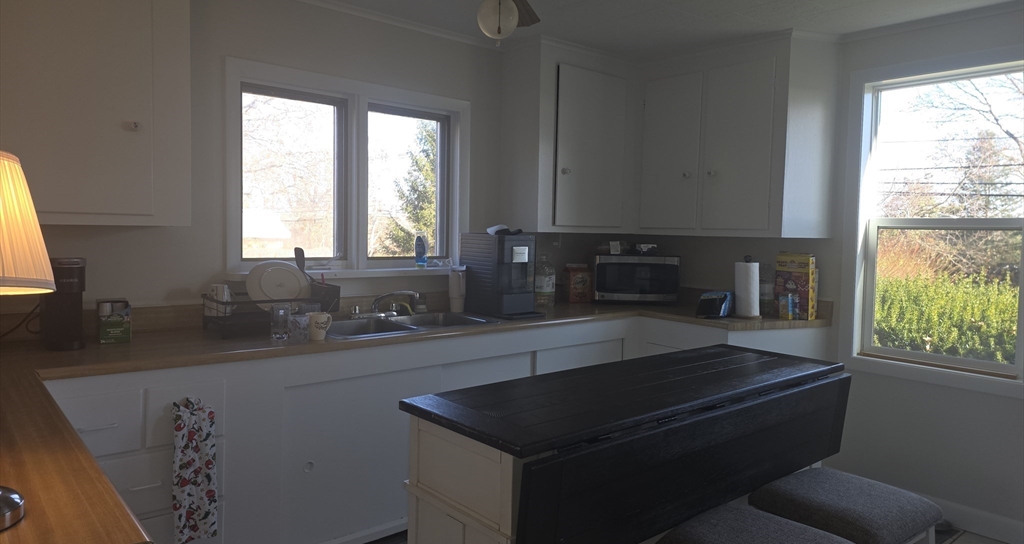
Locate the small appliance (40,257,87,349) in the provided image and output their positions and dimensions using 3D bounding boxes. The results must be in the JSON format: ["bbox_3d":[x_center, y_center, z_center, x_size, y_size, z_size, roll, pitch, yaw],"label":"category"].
[{"bbox_3d":[-1.597,0.105,2.418,0.113,0.312,0.290,-2,5,-41],"label":"small appliance"}]

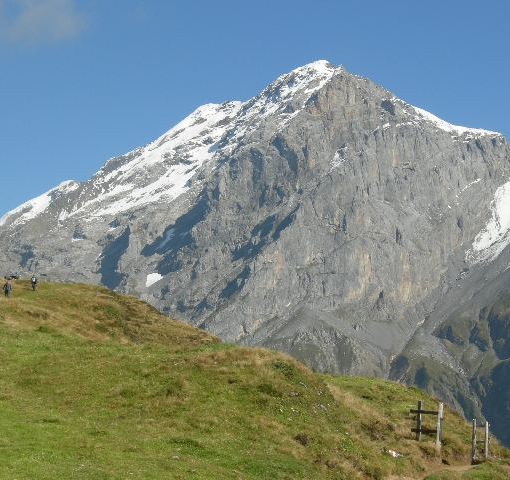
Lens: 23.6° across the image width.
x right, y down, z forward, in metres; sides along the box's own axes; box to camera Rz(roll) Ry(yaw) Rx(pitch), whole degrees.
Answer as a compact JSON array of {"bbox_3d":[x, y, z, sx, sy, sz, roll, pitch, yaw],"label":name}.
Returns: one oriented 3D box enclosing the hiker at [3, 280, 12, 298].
[{"bbox_3d":[-23.935,4.797,118.000,0.700,1.700,0.420,1,-6,-3],"label":"hiker"}]

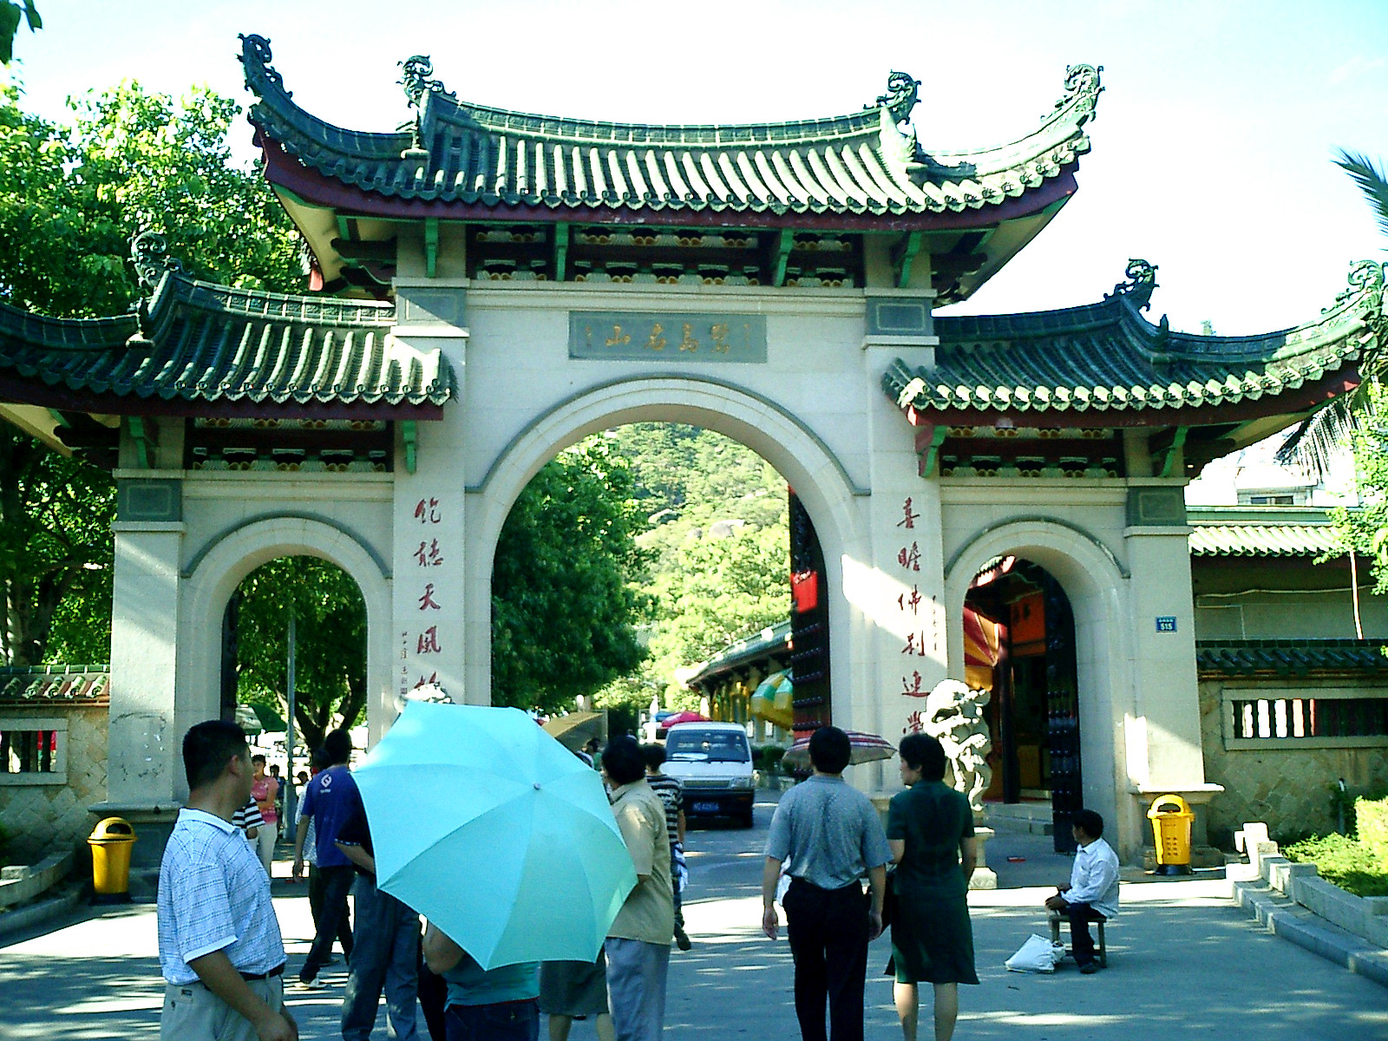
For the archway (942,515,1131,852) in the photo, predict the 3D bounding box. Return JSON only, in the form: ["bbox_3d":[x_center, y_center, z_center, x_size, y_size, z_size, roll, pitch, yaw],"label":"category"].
[{"bbox_3d":[4.003,2.064,17.278,2.314,4.092,1.100,0,-8,-8],"label":"archway"}]

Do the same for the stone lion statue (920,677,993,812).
[{"bbox_3d":[2.799,2.423,15.430,0.803,1.442,0.850,-2,-8,7],"label":"stone lion statue"}]

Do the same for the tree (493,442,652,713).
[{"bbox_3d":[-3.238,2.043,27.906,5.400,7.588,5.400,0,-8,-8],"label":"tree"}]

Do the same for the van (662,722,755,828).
[{"bbox_3d":[0.248,4.960,28.764,1.700,1.960,4.700,-1,-8,0],"label":"van"}]

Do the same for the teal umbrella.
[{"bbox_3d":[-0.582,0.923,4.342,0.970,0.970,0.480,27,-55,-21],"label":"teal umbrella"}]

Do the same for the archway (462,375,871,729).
[{"bbox_3d":[-0.306,1.232,16.807,4.712,5.760,1.100,0,-8,-8],"label":"archway"}]

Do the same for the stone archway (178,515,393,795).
[{"bbox_3d":[-4.502,2.047,16.115,2.269,4.102,1.100,0,-8,-8],"label":"stone archway"}]

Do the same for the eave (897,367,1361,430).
[{"bbox_3d":[4.958,-1.371,16.782,5.367,0.855,1.100,0,-8,-8],"label":"eave"}]

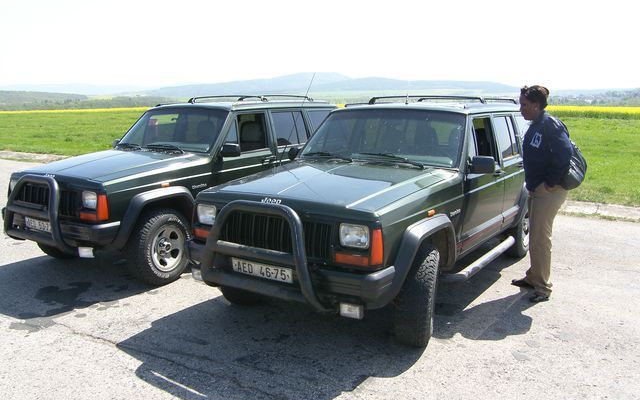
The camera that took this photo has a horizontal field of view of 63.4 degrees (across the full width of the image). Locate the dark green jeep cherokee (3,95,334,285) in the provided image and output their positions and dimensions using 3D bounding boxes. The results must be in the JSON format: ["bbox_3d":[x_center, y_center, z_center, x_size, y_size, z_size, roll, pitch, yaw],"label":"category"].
[{"bbox_3d":[-1.379,-0.353,6.193,1.850,1.710,4.280,6,12,32],"label":"dark green jeep cherokee"}]

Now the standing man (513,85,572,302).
[{"bbox_3d":[1.887,-0.057,4.372,0.440,1.760,0.500,1,10,7],"label":"standing man"}]

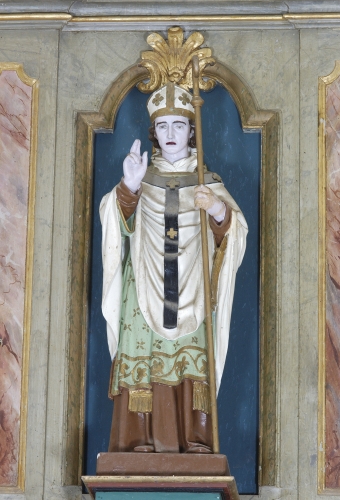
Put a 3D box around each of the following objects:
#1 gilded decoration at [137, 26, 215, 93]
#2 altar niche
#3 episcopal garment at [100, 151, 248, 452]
[{"bbox_3d":[0.021,-0.619,7.274,0.262,0.229,0.100,0,-15,4],"label":"gilded decoration"},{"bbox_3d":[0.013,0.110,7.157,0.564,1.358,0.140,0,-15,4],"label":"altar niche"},{"bbox_3d":[0.009,0.162,6.709,0.451,0.967,0.325,0,-15,4],"label":"episcopal garment"}]

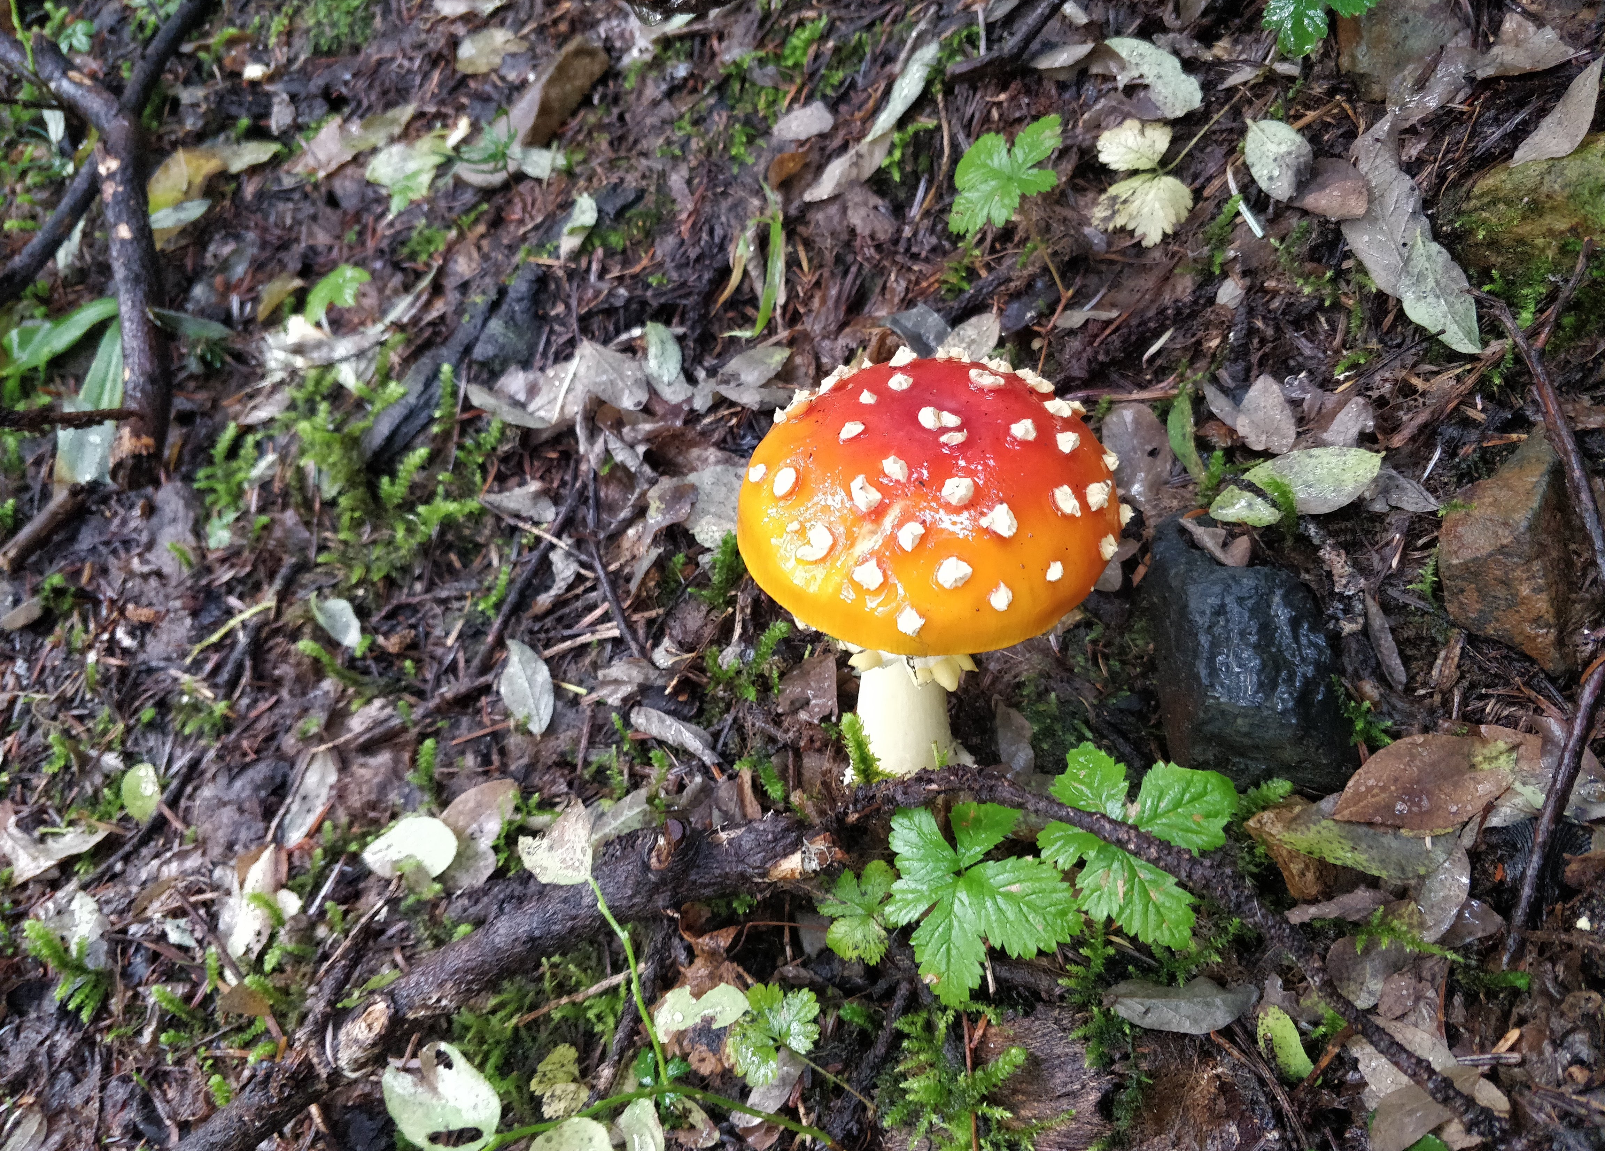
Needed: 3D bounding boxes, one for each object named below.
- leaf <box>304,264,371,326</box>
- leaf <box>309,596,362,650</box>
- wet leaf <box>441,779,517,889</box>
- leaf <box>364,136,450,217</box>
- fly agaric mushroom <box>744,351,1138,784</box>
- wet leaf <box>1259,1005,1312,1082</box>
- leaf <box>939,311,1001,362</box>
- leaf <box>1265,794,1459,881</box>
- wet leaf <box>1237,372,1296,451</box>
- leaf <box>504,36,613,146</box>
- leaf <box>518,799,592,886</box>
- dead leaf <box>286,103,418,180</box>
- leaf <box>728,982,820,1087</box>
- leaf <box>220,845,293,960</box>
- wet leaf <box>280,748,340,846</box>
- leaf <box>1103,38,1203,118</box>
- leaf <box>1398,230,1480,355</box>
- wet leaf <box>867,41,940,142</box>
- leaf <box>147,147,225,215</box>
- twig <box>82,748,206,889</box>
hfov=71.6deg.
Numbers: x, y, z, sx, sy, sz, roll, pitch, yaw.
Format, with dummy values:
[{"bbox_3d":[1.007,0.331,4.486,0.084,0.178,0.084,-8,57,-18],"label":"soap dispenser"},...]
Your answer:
[{"bbox_3d":[-0.216,-0.129,0.512,0.026,0.008,0.035,40,74,17],"label":"leaf"},{"bbox_3d":[-0.199,0.020,0.474,0.011,0.009,0.033,-38,65,-22],"label":"leaf"},{"bbox_3d":[-0.125,0.101,0.432,0.026,0.008,0.045,13,70,18],"label":"wet leaf"},{"bbox_3d":[-0.173,-0.174,0.485,0.036,0.009,0.043,-5,66,2],"label":"leaf"},{"bbox_3d":[0.040,0.015,0.380,0.120,0.182,0.120,0,45,0],"label":"fly agaric mushroom"},{"bbox_3d":[0.150,0.145,0.345,0.010,0.008,0.022,-21,63,3],"label":"wet leaf"},{"bbox_3d":[0.088,-0.118,0.558,0.024,0.010,0.045,29,61,17],"label":"leaf"},{"bbox_3d":[0.181,0.082,0.360,0.060,0.012,0.028,14,64,9],"label":"leaf"},{"bbox_3d":[0.181,-0.063,0.435,0.021,0.008,0.036,1,66,13],"label":"wet leaf"},{"bbox_3d":[-0.124,-0.245,0.568,0.031,0.016,0.084,20,65,7],"label":"leaf"},{"bbox_3d":[-0.072,0.083,0.337,0.023,0.010,0.024,-42,76,-9],"label":"leaf"},{"bbox_3d":[-0.248,-0.239,0.614,0.078,0.010,0.036,-26,63,0],"label":"dead leaf"},{"bbox_3d":[-0.010,0.134,0.323,0.025,0.010,0.025,29,73,14],"label":"leaf"},{"bbox_3d":[-0.215,0.129,0.438,0.024,0.010,0.044,0,66,13],"label":"leaf"},{"bbox_3d":[-0.193,0.086,0.431,0.011,0.009,0.036,5,57,3],"label":"wet leaf"},{"bbox_3d":[0.213,-0.307,0.683,0.042,0.014,0.079,-27,61,-16],"label":"leaf"},{"bbox_3d":[0.276,-0.124,0.486,0.030,0.009,0.073,-5,60,0],"label":"leaf"},{"bbox_3d":[0.046,-0.213,0.487,0.012,0.008,0.068,26,70,15],"label":"wet leaf"},{"bbox_3d":[-0.276,-0.178,0.493,0.040,0.010,0.027,-37,69,-12],"label":"leaf"},{"bbox_3d":[-0.223,0.082,0.378,0.005,0.005,0.056,30,72,16],"label":"twig"}]

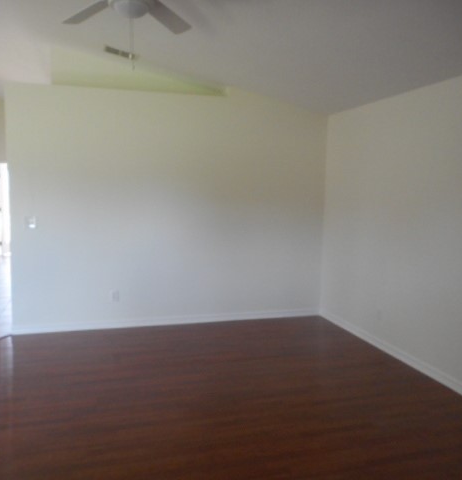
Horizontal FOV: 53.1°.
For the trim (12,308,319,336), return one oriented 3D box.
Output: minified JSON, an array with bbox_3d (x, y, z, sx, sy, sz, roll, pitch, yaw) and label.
[{"bbox_3d":[-0.592,0.935,5.417,3.605,0.102,0.020,-1,7,-17],"label":"trim"}]

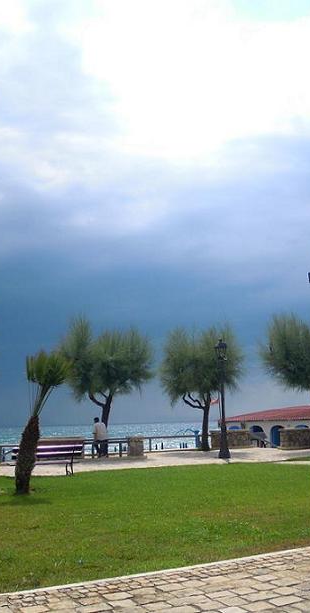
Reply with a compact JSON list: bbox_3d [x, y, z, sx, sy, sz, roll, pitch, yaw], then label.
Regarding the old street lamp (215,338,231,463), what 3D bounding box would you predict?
[{"bbox_3d":[2.667,3.629,26.290,0.480,4.708,0.480,-1,-10,0],"label":"old street lamp"}]

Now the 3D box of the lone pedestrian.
[{"bbox_3d":[-2.328,5.566,28.181,0.550,1.693,0.380,3,-11,-25],"label":"lone pedestrian"}]

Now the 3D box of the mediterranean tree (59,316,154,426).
[{"bbox_3d":[-2.235,3.605,30.213,4.300,6.336,4.100,-1,-10,0],"label":"mediterranean tree"}]

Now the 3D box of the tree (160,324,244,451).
[{"bbox_3d":[2.487,4.205,33.924,4.200,6.300,4.200,-1,-10,0],"label":"tree"}]

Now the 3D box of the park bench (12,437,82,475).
[{"bbox_3d":[-3.028,4.317,18.545,2.000,0.840,0.650,6,-12,-33],"label":"park bench"}]

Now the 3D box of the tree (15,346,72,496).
[{"bbox_3d":[-2.371,2.466,14.064,1.200,2.950,1.200,-1,-10,0],"label":"tree"}]

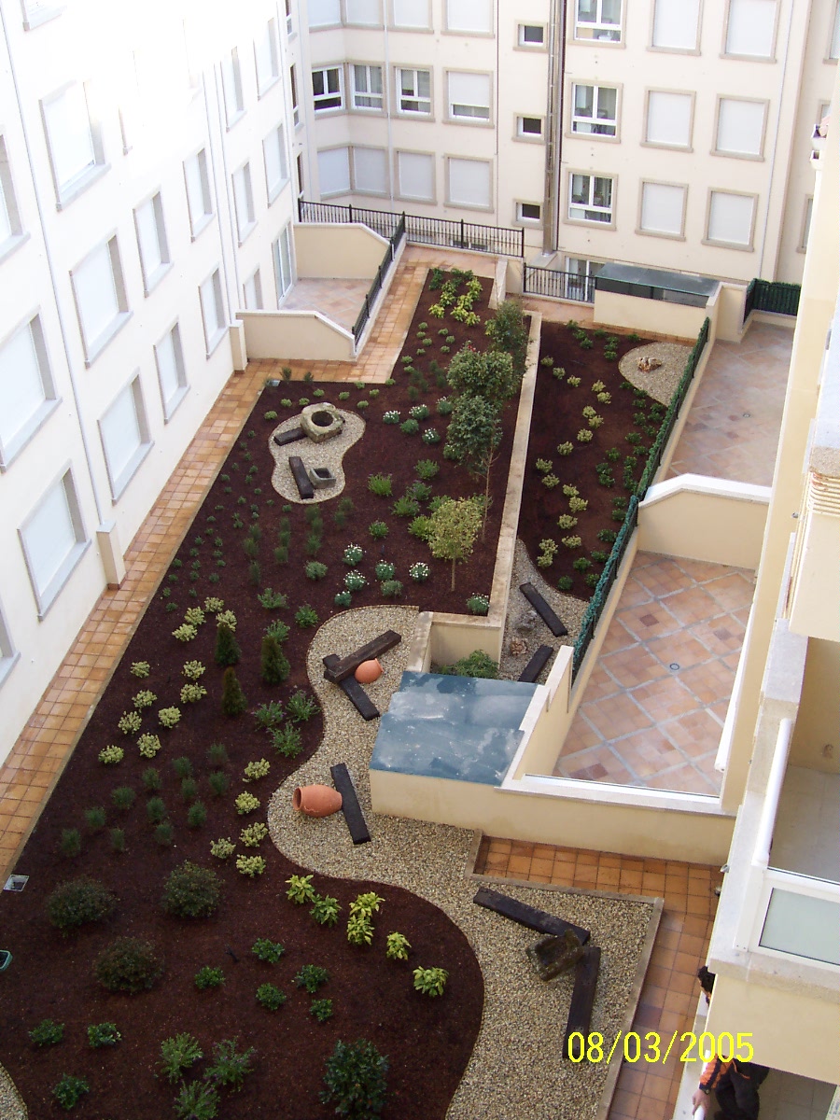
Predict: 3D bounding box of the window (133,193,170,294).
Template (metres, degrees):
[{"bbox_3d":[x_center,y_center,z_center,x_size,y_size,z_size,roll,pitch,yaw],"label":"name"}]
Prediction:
[{"bbox_3d":[-5.406,-6.415,24.205,0.150,1.642,1.552,3,35,7],"label":"window"}]

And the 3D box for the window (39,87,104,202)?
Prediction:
[{"bbox_3d":[-5.918,-7.180,20.274,0.170,1.602,2.244,2,34,6],"label":"window"}]

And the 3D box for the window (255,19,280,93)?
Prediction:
[{"bbox_3d":[-4.008,-13.274,31.580,0.150,1.622,2.166,3,35,7],"label":"window"}]

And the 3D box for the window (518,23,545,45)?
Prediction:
[{"bbox_3d":[3.442,-16.128,36.703,0.896,0.624,0.160,15,38,23],"label":"window"}]

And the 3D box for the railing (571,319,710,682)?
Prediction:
[{"bbox_3d":[4.917,-2.060,25.051,0.200,0.748,14.400,10,35,17],"label":"railing"}]

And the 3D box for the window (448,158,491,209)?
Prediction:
[{"bbox_3d":[1.665,-12.823,40.767,1.552,1.552,0.150,15,38,23],"label":"window"}]

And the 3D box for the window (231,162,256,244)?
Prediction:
[{"bbox_3d":[-4.519,-9.074,30.268,0.170,1.647,1.621,2,34,6],"label":"window"}]

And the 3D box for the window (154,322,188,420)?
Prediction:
[{"bbox_3d":[-5.335,-4.040,25.512,0.160,1.616,1.440,3,35,7],"label":"window"}]

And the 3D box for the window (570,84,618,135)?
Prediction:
[{"bbox_3d":[5.404,-13.911,37.069,1.424,1.520,0.160,15,38,23],"label":"window"}]

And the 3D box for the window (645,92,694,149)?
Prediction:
[{"bbox_3d":[7.511,-13.326,36.147,1.408,1.616,0.160,15,38,23],"label":"window"}]

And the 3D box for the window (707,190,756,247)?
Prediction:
[{"bbox_3d":[9.674,-10.614,37.259,1.357,1.592,0.150,15,38,23],"label":"window"}]

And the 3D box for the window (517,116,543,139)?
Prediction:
[{"bbox_3d":[3.576,-14.000,38.738,0.882,0.574,0.150,15,38,23],"label":"window"}]

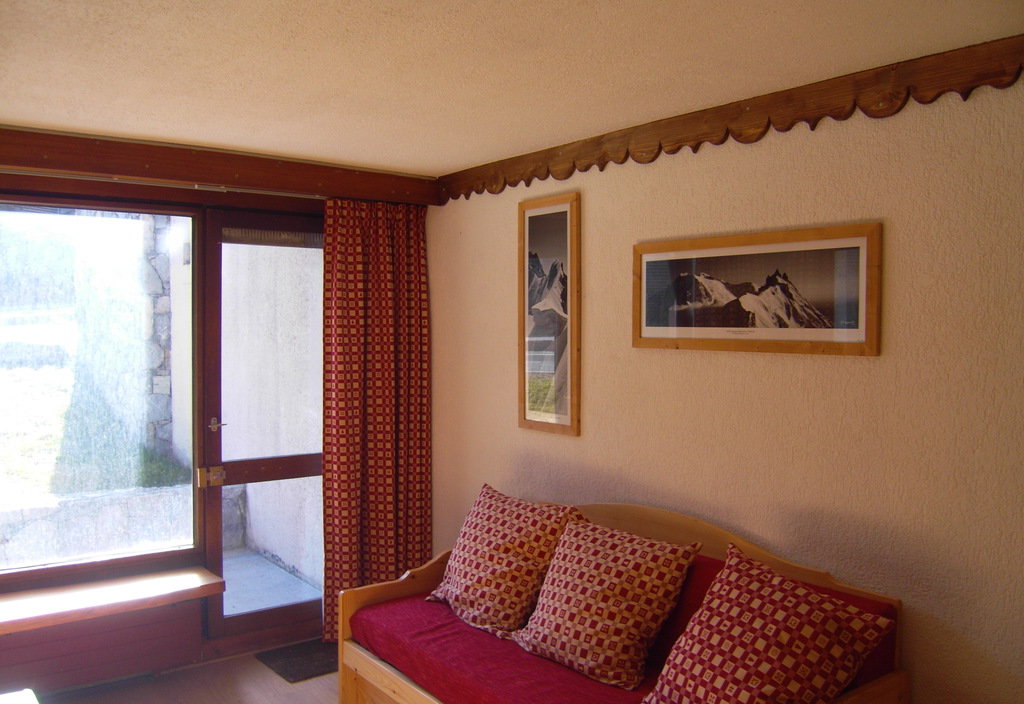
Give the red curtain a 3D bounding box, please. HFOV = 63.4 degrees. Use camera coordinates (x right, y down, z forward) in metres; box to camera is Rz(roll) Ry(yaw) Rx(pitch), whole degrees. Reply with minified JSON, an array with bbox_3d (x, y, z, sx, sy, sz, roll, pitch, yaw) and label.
[{"bbox_3d":[-0.696,0.351,4.332,0.595,2.240,0.130,-2,3,-37],"label":"red curtain"}]

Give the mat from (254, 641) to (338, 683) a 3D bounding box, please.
[{"bbox_3d":[-0.899,1.508,4.146,0.600,0.010,0.410,-2,3,-37],"label":"mat"}]

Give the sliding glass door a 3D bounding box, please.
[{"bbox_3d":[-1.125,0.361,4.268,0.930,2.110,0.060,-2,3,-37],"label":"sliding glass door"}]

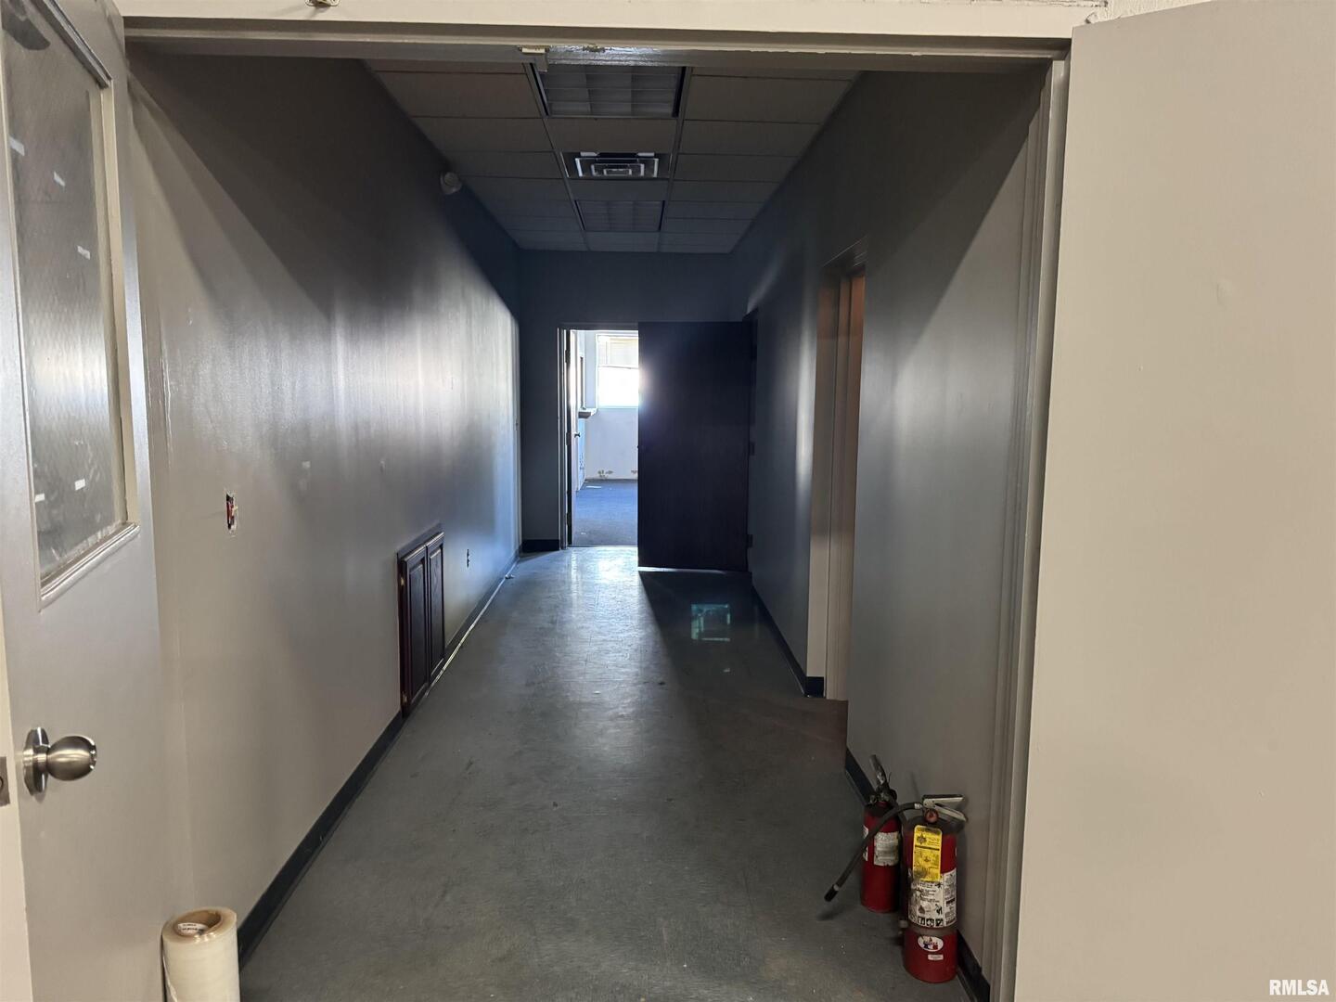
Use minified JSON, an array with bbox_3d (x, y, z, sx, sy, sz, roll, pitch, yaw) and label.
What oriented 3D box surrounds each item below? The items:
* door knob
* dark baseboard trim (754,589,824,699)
[{"bbox_3d":[-0.716,0.307,1.101,0.064,0.074,0.074,-2,7,-20],"label":"door knob"},{"bbox_3d":[0.687,0.789,5.622,0.093,0.101,2.149,0,7,-2],"label":"dark baseboard trim"}]

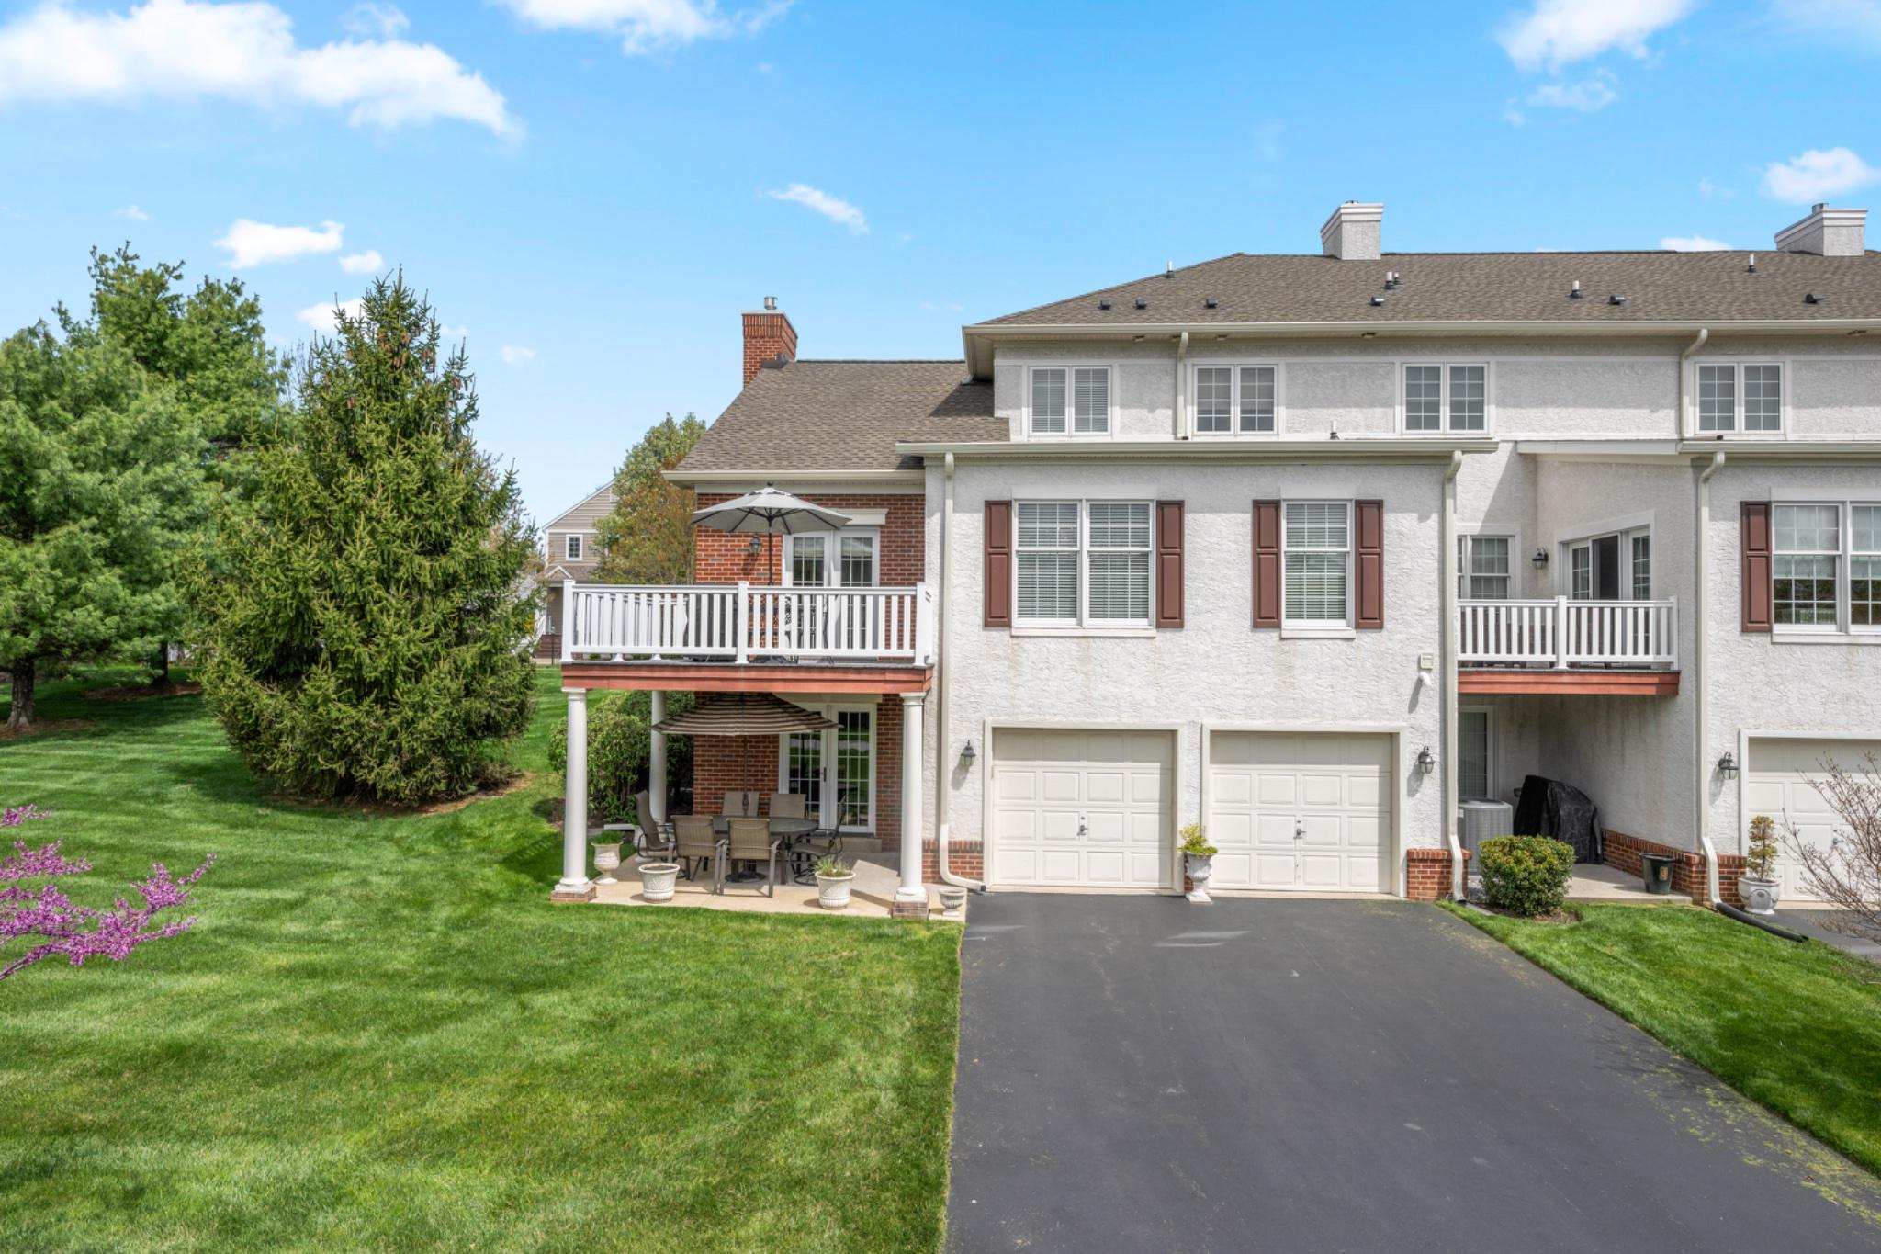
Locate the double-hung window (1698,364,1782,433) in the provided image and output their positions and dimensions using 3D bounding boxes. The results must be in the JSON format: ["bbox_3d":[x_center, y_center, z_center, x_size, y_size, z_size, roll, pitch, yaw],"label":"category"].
[{"bbox_3d":[13.270,-3.792,16.517,1.417,1.183,0.130,0,-1,2],"label":"double-hung window"}]

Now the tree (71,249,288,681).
[{"bbox_3d":[-19.207,-4.083,24.879,6.200,11.106,6.200,0,-1,3],"label":"tree"}]

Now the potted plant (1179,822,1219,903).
[{"bbox_3d":[3.374,3.068,12.950,0.530,1.011,0.500,0,-1,3],"label":"potted plant"}]

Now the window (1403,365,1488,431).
[{"bbox_3d":[8.516,-3.852,16.726,1.381,1.170,0.120,0,-1,3],"label":"window"}]

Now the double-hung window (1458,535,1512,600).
[{"bbox_3d":[8.863,-0.809,16.176,0.878,1.373,0.100,0,-1,3],"label":"double-hung window"}]

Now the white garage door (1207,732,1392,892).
[{"bbox_3d":[4.800,2.465,13.248,2.415,2.121,0.070,0,-1,3],"label":"white garage door"}]

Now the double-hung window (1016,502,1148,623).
[{"bbox_3d":[1.899,-0.833,13.274,1.813,1.708,0.130,0,-1,2],"label":"double-hung window"}]

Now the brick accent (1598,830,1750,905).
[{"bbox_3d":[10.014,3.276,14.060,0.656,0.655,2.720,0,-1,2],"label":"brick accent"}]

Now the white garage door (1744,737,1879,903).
[{"bbox_3d":[11.347,2.441,12.592,2.400,2.083,0.080,0,-1,3],"label":"white garage door"}]

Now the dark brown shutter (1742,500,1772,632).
[{"bbox_3d":[10.644,-0.780,12.940,0.370,1.710,0.045,0,-1,3],"label":"dark brown shutter"}]

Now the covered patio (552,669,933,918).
[{"bbox_3d":[-2.188,1.933,13.271,4.330,2.895,4.000,0,-1,3],"label":"covered patio"}]

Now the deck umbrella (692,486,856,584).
[{"bbox_3d":[-2.334,-0.775,13.642,2.264,2.376,2.264,0,-1,3],"label":"deck umbrella"}]

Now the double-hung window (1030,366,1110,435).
[{"bbox_3d":[2.220,-3.858,16.984,1.398,1.224,0.130,0,-1,2],"label":"double-hung window"}]

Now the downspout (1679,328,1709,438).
[{"bbox_3d":[12.006,-3.893,15.857,0.140,1.615,0.450,0,-1,3],"label":"downspout"}]

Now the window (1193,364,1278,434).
[{"bbox_3d":[5.010,-3.882,16.883,1.432,1.194,0.120,0,-1,3],"label":"window"}]

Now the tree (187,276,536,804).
[{"bbox_3d":[-10.748,-1.902,18.945,5.800,9.684,5.700,0,-1,3],"label":"tree"}]

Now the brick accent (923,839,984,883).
[{"bbox_3d":[0.166,3.073,13.010,0.819,0.568,0.160,0,-1,3],"label":"brick accent"}]

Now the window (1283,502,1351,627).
[{"bbox_3d":[4.975,-0.820,13.145,0.894,1.682,0.130,0,-1,2],"label":"window"}]

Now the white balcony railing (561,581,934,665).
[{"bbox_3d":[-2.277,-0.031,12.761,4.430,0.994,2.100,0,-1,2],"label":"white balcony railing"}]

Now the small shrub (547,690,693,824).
[{"bbox_3d":[-5.362,2.089,16.964,2.400,2.030,2.300,0,-1,3],"label":"small shrub"}]

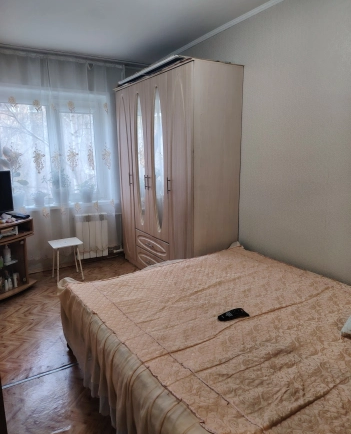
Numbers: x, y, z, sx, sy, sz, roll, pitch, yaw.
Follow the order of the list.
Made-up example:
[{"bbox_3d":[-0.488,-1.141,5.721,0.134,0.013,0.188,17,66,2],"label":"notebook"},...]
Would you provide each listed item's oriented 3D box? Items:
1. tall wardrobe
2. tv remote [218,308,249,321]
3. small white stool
[{"bbox_3d":[-0.039,-0.364,3.540,0.524,2.106,1.597,-8,14,-31],"label":"tall wardrobe"},{"bbox_3d":[0.320,0.549,1.809,0.168,0.021,0.062,-6,13,-23],"label":"tv remote"},{"bbox_3d":[-1.216,0.491,3.660,0.310,0.428,0.295,-8,14,-31],"label":"small white stool"}]

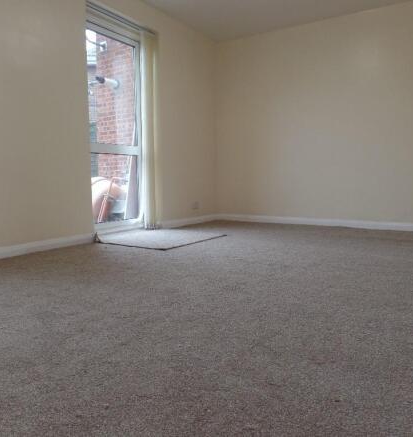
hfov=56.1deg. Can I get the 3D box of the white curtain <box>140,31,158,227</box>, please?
[{"bbox_3d":[-0.621,-0.911,4.209,0.100,2.095,0.130,4,7,32],"label":"white curtain"}]

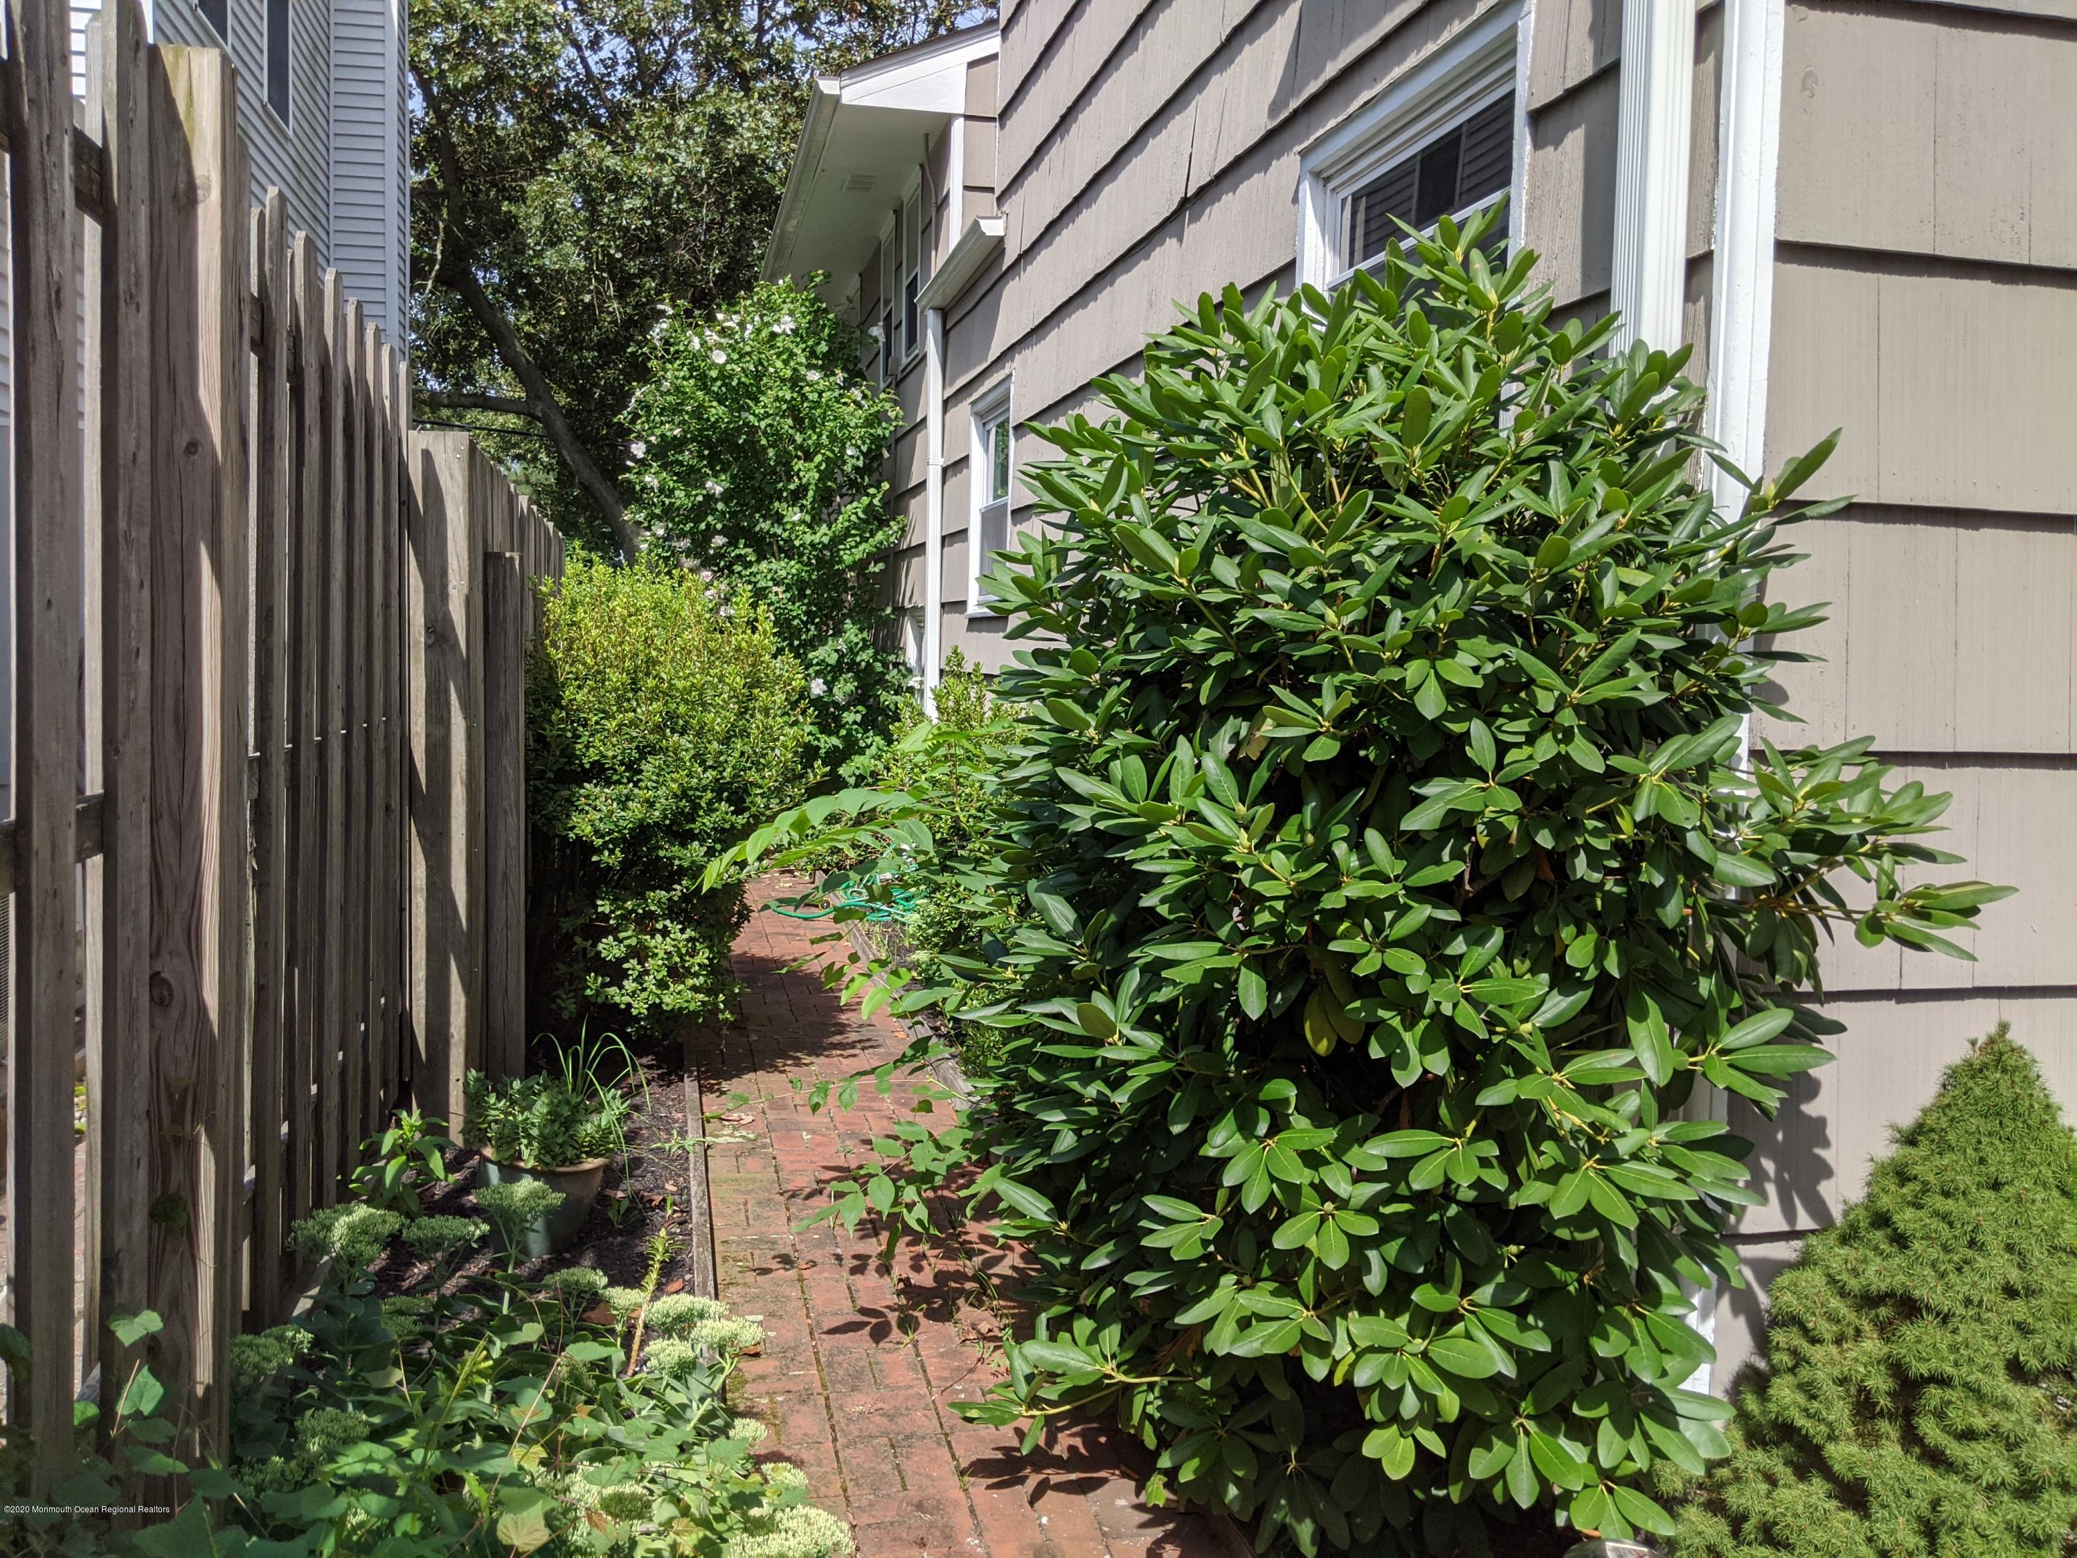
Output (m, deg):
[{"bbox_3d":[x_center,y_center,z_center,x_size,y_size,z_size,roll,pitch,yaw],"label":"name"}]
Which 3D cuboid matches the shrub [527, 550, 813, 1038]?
[{"bbox_3d":[-1.355,0.020,6.021,1.030,1.700,1.150,0,5,-13],"label":"shrub"}]

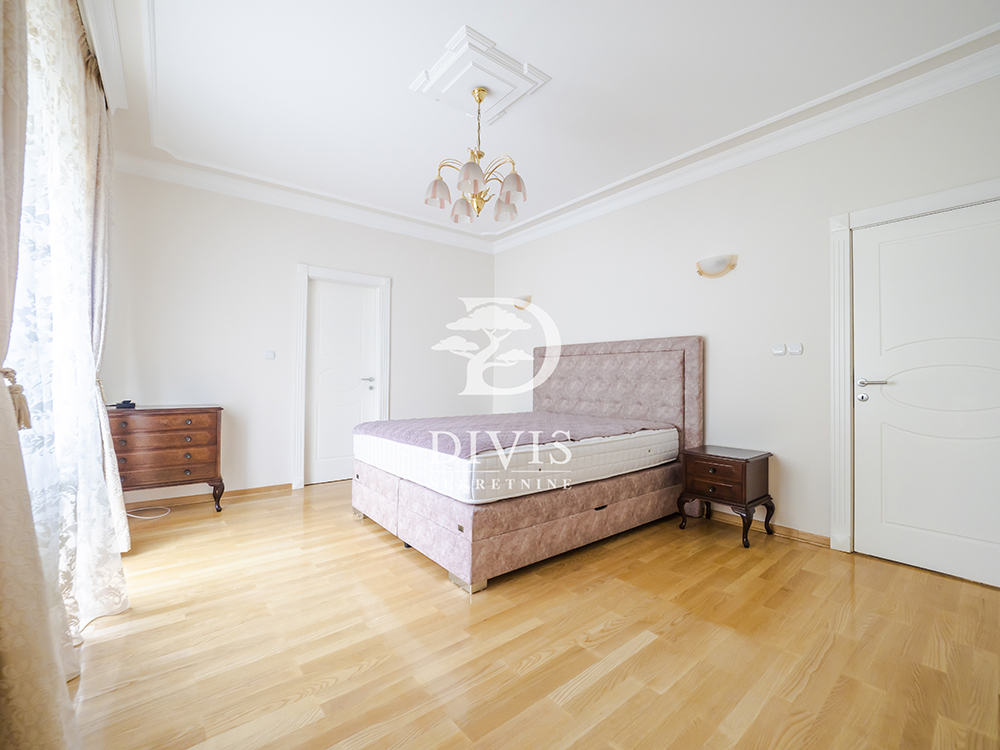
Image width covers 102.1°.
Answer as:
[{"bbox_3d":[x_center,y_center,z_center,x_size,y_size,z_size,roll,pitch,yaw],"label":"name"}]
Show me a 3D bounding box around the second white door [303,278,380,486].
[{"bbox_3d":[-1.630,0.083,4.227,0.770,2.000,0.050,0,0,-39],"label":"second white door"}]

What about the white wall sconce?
[{"bbox_3d":[1.641,-0.818,3.092,0.090,0.155,0.305,0,0,-39],"label":"white wall sconce"}]

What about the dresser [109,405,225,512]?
[{"bbox_3d":[-2.594,0.677,3.071,0.800,0.820,0.450,0,0,-39],"label":"dresser"}]

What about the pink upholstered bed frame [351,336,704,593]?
[{"bbox_3d":[0.203,0.395,3.288,2.160,1.420,1.860,1,-1,-39],"label":"pink upholstered bed frame"}]

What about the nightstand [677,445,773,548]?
[{"bbox_3d":[1.597,0.827,2.866,0.410,0.540,0.470,0,0,-39],"label":"nightstand"}]

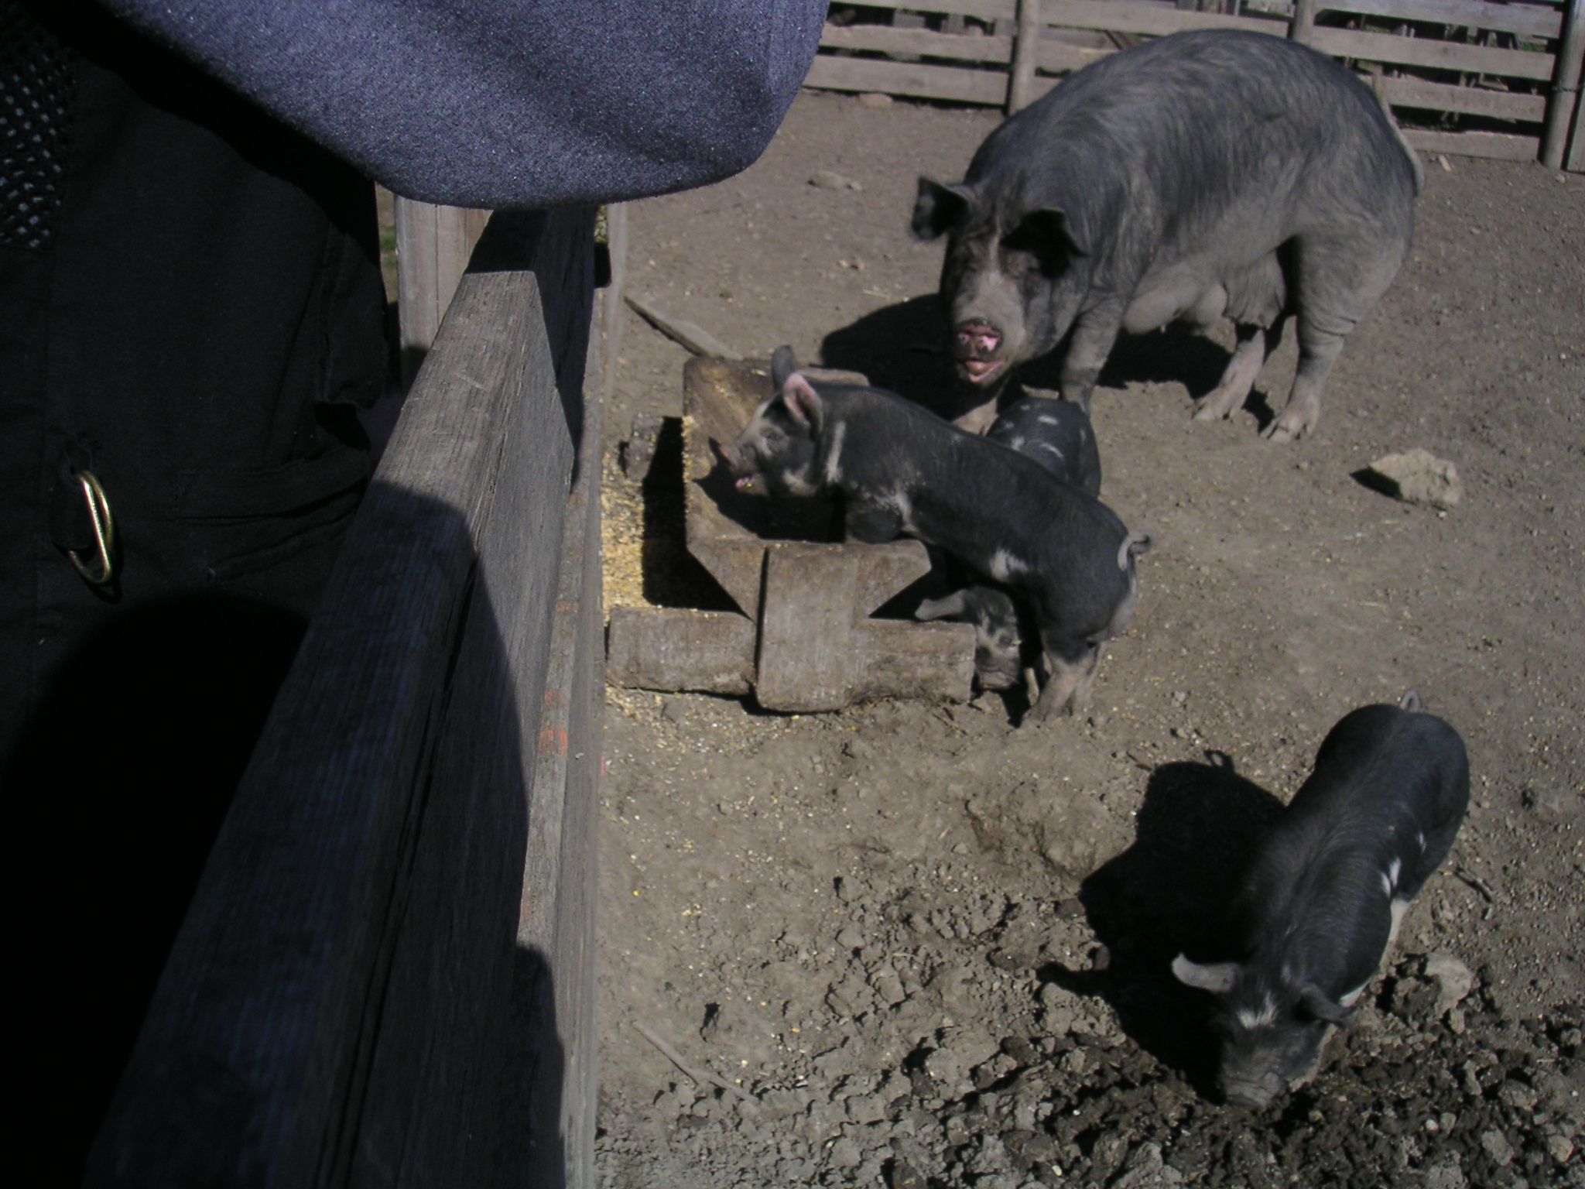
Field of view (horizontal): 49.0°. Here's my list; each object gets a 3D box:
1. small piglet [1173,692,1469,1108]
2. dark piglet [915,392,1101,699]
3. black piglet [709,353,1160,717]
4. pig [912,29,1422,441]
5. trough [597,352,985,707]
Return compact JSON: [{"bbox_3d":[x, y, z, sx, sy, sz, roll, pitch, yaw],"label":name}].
[{"bbox_3d":[0.671,0.362,2.132,0.200,0.295,0.540,16,27,27],"label":"small piglet"},{"bbox_3d":[0.410,-0.084,3.068,0.200,0.310,0.630,8,25,11],"label":"dark piglet"},{"bbox_3d":[0.216,-0.111,2.847,0.660,0.360,0.200,23,27,6],"label":"black piglet"},{"bbox_3d":[0.875,-0.780,3.971,1.380,0.880,0.480,-12,28,-30],"label":"pig"},{"bbox_3d":[-0.011,-0.160,3.220,0.590,0.285,1.080,2,24,-3],"label":"trough"}]

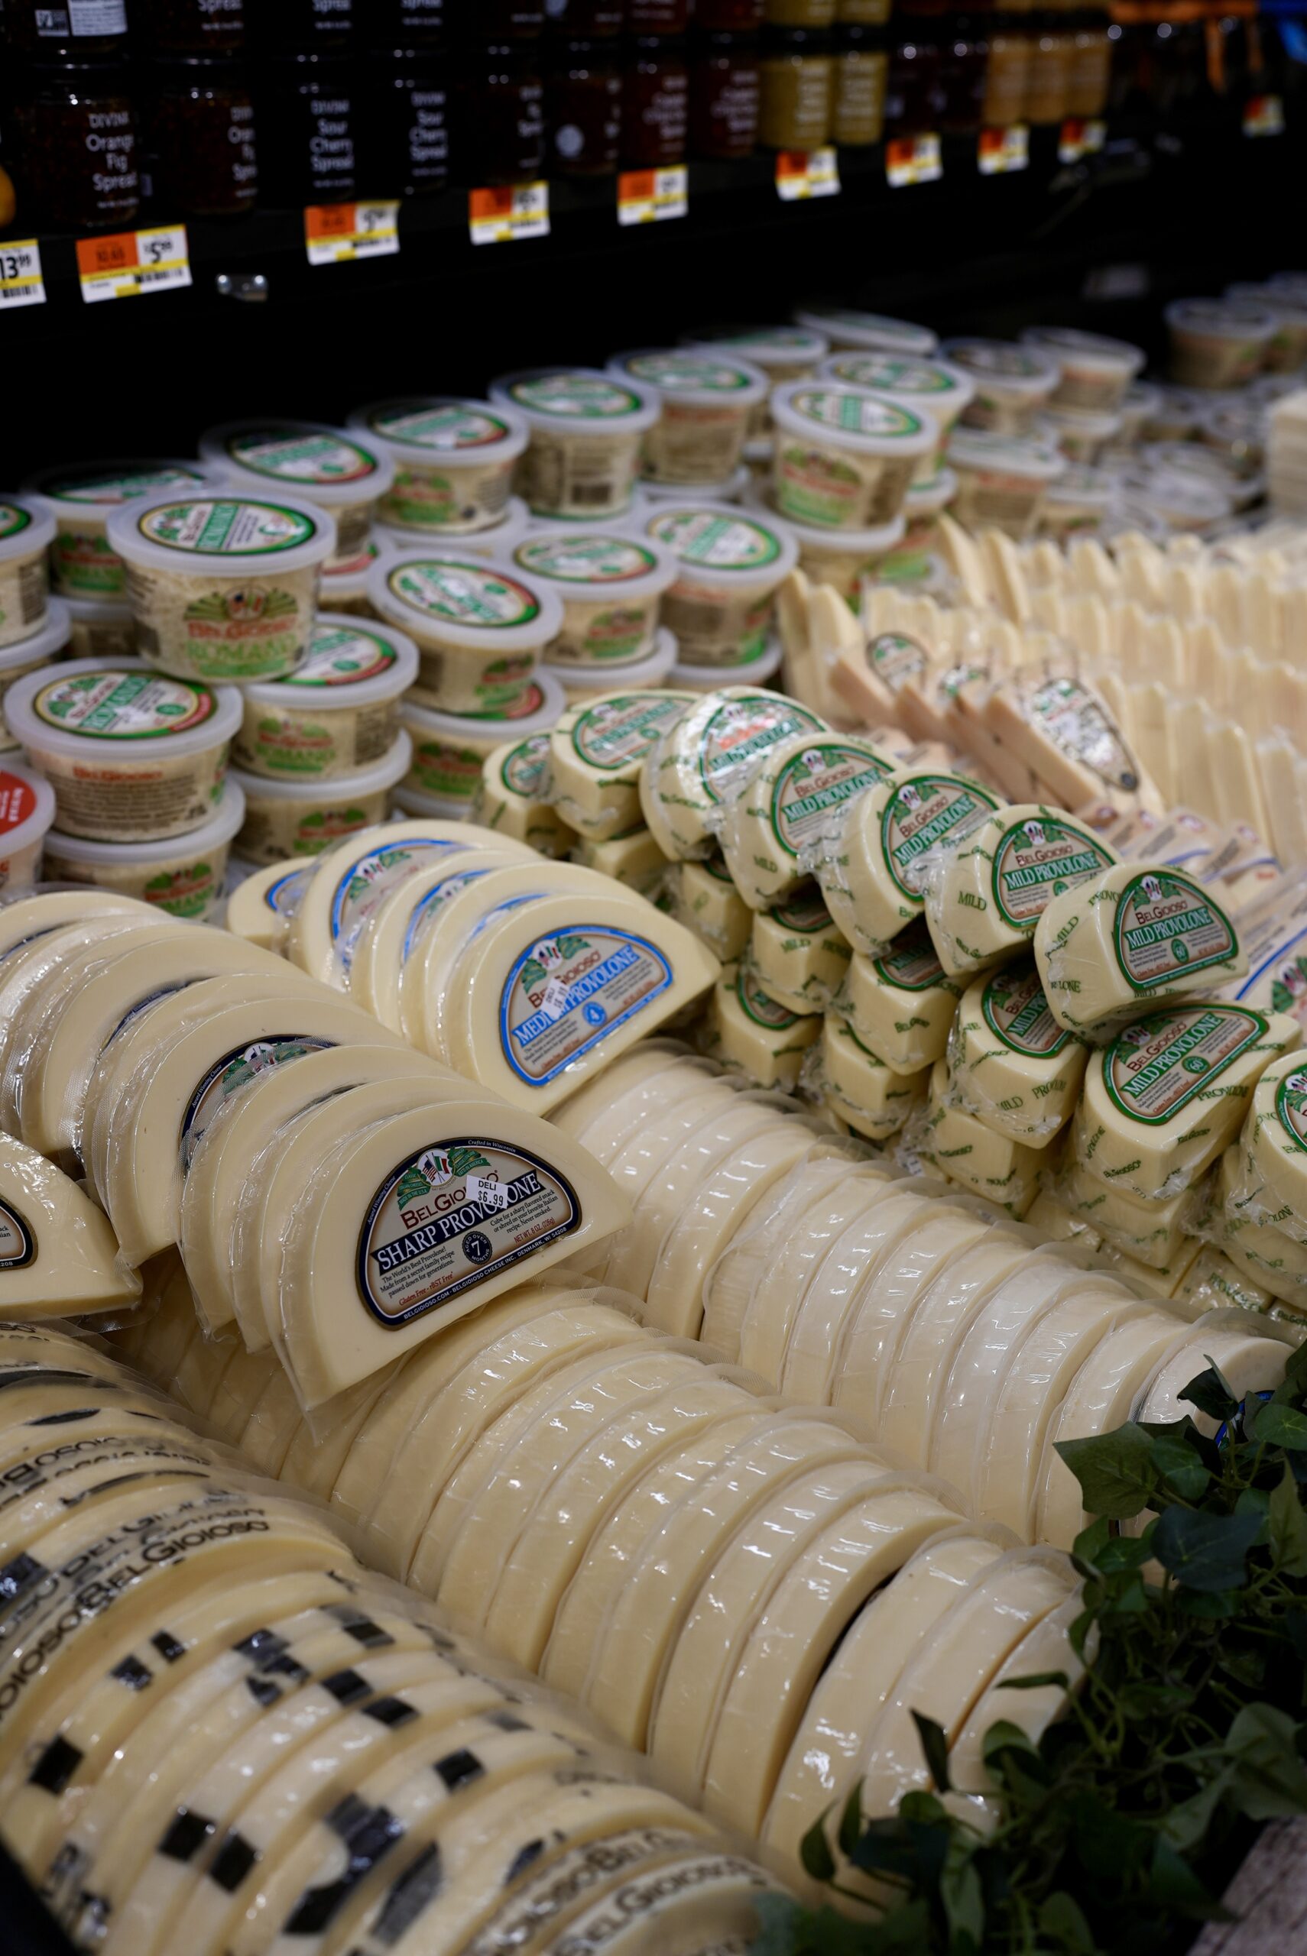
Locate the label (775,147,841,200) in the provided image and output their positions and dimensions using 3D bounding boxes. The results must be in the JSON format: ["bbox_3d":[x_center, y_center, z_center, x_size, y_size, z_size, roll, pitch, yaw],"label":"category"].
[{"bbox_3d":[0.113,-0.583,1.378,0.002,0.032,0.066,19,34,40],"label":"label"}]

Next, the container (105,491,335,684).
[{"bbox_3d":[-0.225,-0.206,1.009,0.117,0.072,0.117,3,31,-2],"label":"container"}]

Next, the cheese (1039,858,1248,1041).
[{"bbox_3d":[0.246,-0.018,0.977,0.103,0.040,0.068,-8,69,-37],"label":"cheese"}]

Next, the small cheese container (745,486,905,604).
[{"bbox_3d":[0.118,-0.306,1.364,0.117,0.067,0.117,9,34,0],"label":"small cheese container"}]

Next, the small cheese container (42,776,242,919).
[{"bbox_3d":[-0.276,-0.071,1.015,0.115,0.059,0.115,6,31,0],"label":"small cheese container"}]

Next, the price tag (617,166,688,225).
[{"bbox_3d":[0.000,-0.506,1.230,0.003,0.031,0.064,23,36,39],"label":"price tag"}]

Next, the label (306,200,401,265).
[{"bbox_3d":[-0.175,-0.437,1.114,0.002,0.032,0.066,19,34,40],"label":"label"}]

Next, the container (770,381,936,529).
[{"bbox_3d":[0.134,-0.367,1.353,0.117,0.073,0.117,8,35,-6],"label":"container"}]

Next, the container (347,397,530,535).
[{"bbox_3d":[-0.140,-0.330,1.232,0.117,0.058,0.117,3,32,-2],"label":"container"}]

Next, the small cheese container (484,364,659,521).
[{"bbox_3d":[-0.057,-0.371,1.328,0.117,0.073,0.117,4,34,-3],"label":"small cheese container"}]

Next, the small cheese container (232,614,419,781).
[{"bbox_3d":[-0.191,-0.158,1.080,0.117,0.058,0.117,5,33,-3],"label":"small cheese container"}]

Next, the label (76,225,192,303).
[{"bbox_3d":[-0.271,-0.374,0.995,0.003,0.031,0.064,24,37,38],"label":"label"}]

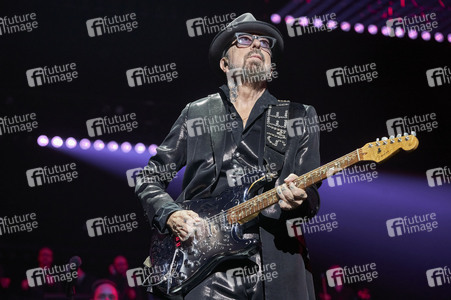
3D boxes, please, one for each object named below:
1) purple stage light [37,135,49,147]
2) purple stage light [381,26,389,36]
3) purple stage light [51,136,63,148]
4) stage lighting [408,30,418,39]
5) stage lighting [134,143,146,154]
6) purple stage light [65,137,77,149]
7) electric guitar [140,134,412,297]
[{"bbox_3d":[-2.875,-0.139,19.765,0.180,0.180,0.180,2,-9,-14],"label":"purple stage light"},{"bbox_3d":[1.962,-1.458,15.400,0.140,0.140,0.140,-2,-12,7],"label":"purple stage light"},{"bbox_3d":[-2.660,-0.122,19.835,0.180,0.180,0.180,2,-9,-14],"label":"purple stage light"},{"bbox_3d":[2.328,-1.430,15.500,0.140,0.140,0.140,-2,-12,9],"label":"stage lighting"},{"bbox_3d":[-1.372,-0.021,20.251,0.180,0.180,0.180,2,-9,-14],"label":"stage lighting"},{"bbox_3d":[-2.446,-0.113,19.906,0.180,0.180,0.180,2,-9,-14],"label":"purple stage light"},{"bbox_3d":[0.164,0.158,3.835,0.975,0.325,0.063,-27,-43,23],"label":"electric guitar"}]

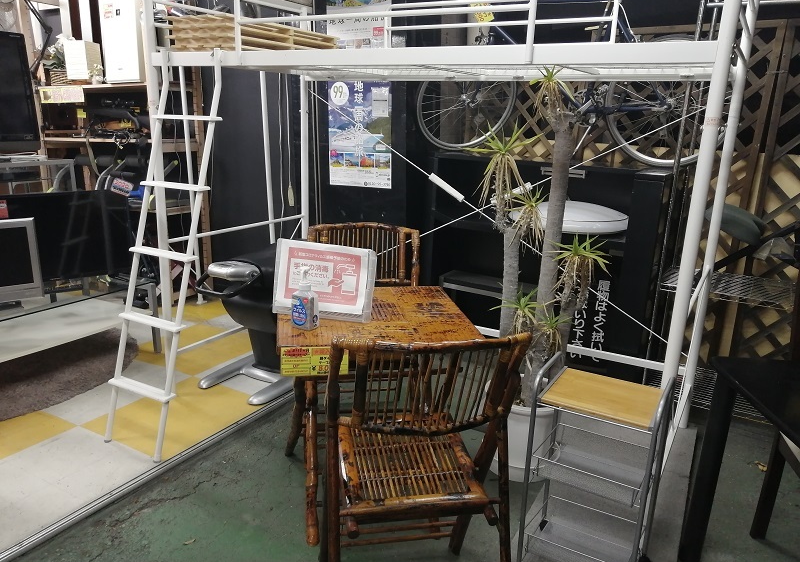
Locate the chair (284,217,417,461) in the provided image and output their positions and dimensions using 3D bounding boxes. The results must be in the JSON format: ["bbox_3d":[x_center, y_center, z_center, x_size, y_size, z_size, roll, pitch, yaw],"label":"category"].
[{"bbox_3d":[-0.195,0.255,2.569,0.460,0.880,0.480,1,15,-4],"label":"chair"}]

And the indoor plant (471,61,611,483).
[{"bbox_3d":[0.510,0.012,2.333,0.490,1.520,0.440,2,15,0],"label":"indoor plant"}]

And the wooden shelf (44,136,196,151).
[{"bbox_3d":[-1.878,-0.998,4.479,1.136,0.080,0.450,4,15,6],"label":"wooden shelf"}]

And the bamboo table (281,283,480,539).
[{"bbox_3d":[-0.107,0.441,2.254,0.640,0.685,0.680,0,15,-9],"label":"bamboo table"}]

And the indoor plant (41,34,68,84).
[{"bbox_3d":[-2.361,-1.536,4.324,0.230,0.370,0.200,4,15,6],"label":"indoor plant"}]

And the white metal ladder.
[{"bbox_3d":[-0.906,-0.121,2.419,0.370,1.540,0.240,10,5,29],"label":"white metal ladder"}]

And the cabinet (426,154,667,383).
[{"bbox_3d":[0.866,-0.129,3.765,1.320,1.100,0.450,10,17,29],"label":"cabinet"}]

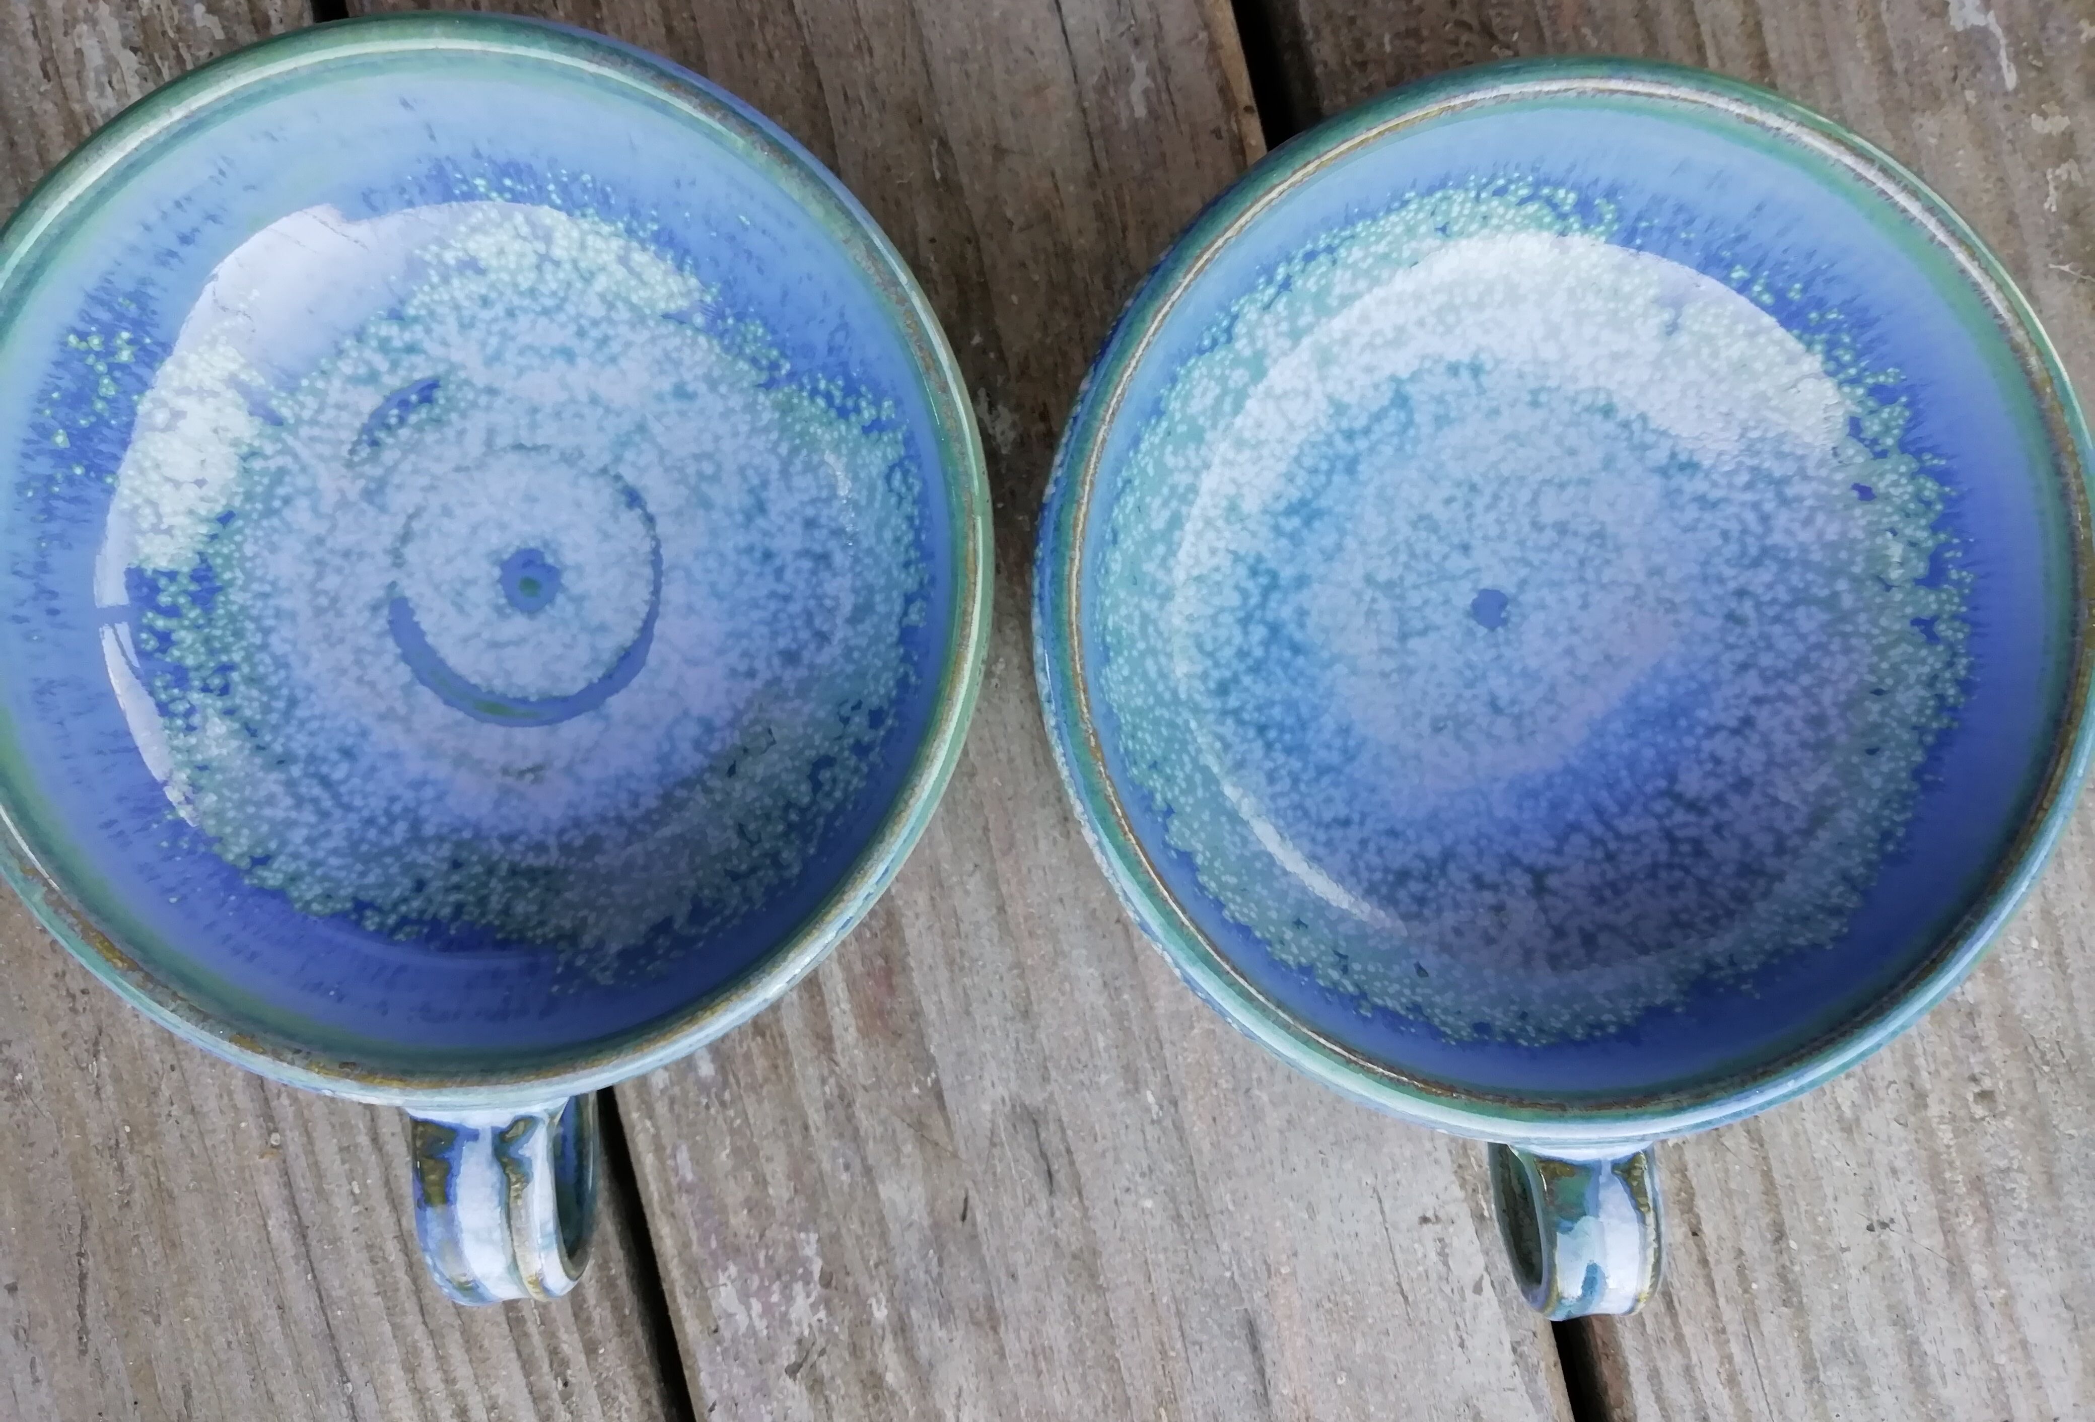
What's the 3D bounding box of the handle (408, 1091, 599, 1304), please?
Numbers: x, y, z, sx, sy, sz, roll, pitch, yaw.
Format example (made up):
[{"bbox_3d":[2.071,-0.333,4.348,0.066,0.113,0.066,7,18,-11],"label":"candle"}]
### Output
[{"bbox_3d":[-0.078,0.068,0.228,0.022,0.035,0.036,0,90,-1],"label":"handle"}]

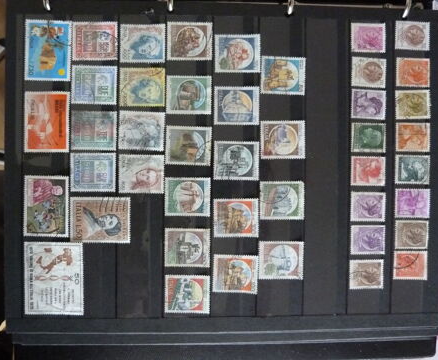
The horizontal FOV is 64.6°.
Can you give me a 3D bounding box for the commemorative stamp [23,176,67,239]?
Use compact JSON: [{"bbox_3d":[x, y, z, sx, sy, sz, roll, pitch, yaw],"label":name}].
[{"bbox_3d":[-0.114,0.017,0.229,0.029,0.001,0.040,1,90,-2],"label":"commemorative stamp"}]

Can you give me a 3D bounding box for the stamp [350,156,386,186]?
[{"bbox_3d":[0.101,-0.006,0.236,0.024,0.001,0.020,0,90,-2],"label":"stamp"}]

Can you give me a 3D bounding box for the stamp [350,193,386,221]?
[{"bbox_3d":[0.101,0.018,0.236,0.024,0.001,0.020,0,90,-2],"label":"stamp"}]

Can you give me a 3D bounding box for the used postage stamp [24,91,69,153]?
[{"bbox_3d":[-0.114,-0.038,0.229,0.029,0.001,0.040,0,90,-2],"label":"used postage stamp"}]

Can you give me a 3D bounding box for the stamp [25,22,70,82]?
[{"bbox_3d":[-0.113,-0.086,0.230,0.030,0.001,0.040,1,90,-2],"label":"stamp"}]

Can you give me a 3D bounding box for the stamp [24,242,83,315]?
[{"bbox_3d":[-0.109,0.065,0.230,0.039,0.001,0.048,1,90,-2],"label":"stamp"}]

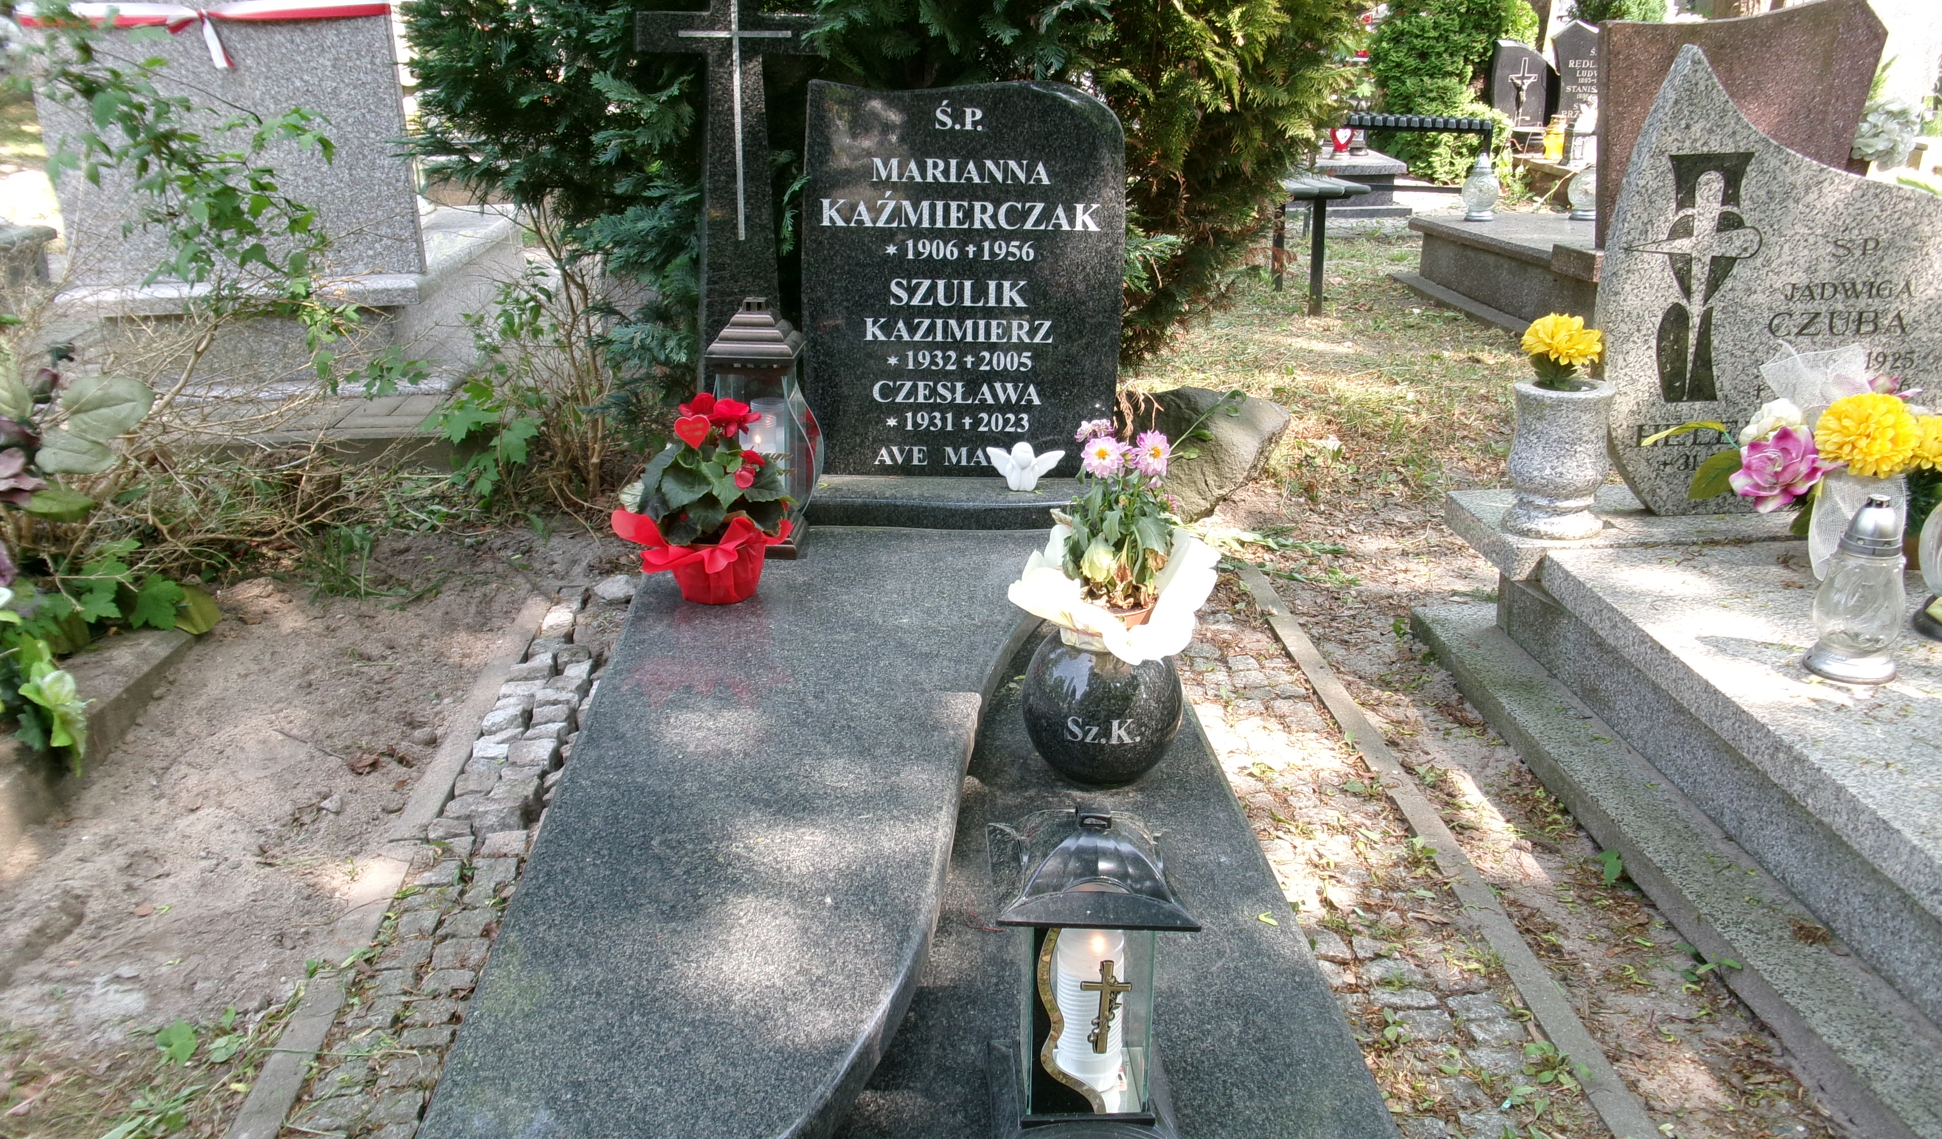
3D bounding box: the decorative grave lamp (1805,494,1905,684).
[{"bbox_3d":[1.367,0.018,2.388,0.146,0.272,0.146,-1,19,-4],"label":"decorative grave lamp"}]

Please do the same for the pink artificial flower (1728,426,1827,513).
[{"bbox_3d":[1.488,-0.185,2.901,0.183,0.155,0.131,6,20,14],"label":"pink artificial flower"}]

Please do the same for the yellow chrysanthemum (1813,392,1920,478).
[{"bbox_3d":[1.511,-0.227,2.650,0.170,0.140,0.160,-1,19,-4],"label":"yellow chrysanthemum"}]

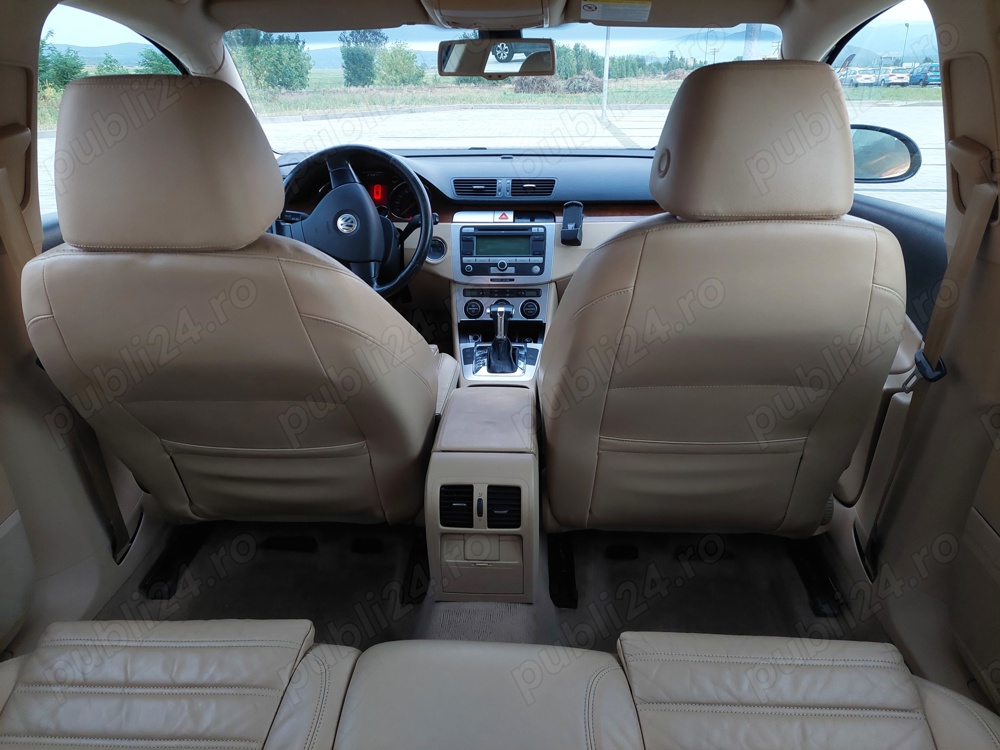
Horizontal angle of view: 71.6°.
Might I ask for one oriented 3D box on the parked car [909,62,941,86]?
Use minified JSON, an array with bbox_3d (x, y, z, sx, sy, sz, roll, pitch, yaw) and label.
[{"bbox_3d":[36.995,-25.823,59.799,1.800,1.740,4.400,6,24,13],"label":"parked car"}]

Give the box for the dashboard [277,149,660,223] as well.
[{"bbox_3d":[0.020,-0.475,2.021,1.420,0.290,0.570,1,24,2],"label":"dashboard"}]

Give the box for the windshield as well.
[{"bbox_3d":[0.022,-0.763,1.949,1.400,0.140,0.840,1,-4,2],"label":"windshield"}]

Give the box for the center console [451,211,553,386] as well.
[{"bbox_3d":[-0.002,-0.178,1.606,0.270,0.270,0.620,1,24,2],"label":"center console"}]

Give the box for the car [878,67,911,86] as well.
[{"bbox_3d":[35.844,-27.294,63.522,1.820,1.600,4.400,6,24,13],"label":"car"}]

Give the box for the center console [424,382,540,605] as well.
[{"bbox_3d":[-0.023,0.190,1.244,0.178,0.280,0.330,1,24,2],"label":"center console"}]

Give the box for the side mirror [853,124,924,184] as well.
[{"bbox_3d":[0.907,-0.560,1.745,0.235,0.145,0.140,3,24,8],"label":"side mirror"}]

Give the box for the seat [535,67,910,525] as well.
[{"bbox_3d":[0.362,-0.121,1.428,0.540,0.950,0.760,1,24,2],"label":"seat"}]

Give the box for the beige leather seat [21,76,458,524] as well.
[{"bbox_3d":[-0.387,-0.073,1.343,0.540,0.950,0.760,1,24,2],"label":"beige leather seat"}]

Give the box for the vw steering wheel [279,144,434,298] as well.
[{"bbox_3d":[-0.352,-0.377,1.735,0.380,0.380,0.120,1,0,2],"label":"vw steering wheel"}]

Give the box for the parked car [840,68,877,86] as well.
[{"bbox_3d":[33.702,-27.818,64.877,1.780,1.530,4.300,6,24,13],"label":"parked car"}]

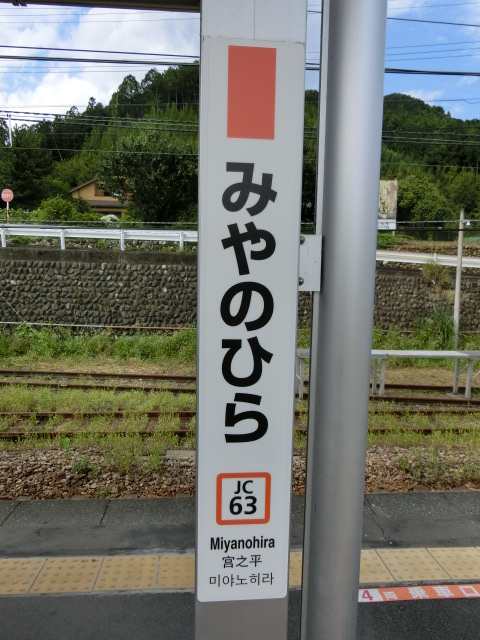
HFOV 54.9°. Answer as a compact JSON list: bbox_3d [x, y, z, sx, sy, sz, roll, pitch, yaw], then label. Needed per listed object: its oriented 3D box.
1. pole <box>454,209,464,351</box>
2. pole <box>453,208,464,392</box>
[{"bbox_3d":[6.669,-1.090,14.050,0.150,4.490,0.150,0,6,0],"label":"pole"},{"bbox_3d":[6.260,-0.498,13.208,0.145,5.260,0.145,-1,6,0],"label":"pole"}]

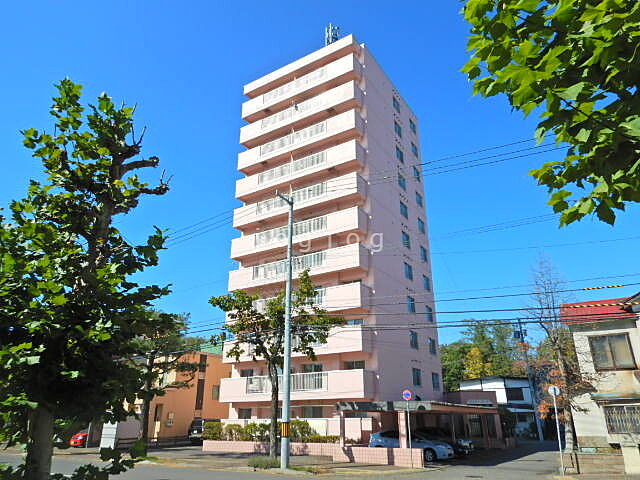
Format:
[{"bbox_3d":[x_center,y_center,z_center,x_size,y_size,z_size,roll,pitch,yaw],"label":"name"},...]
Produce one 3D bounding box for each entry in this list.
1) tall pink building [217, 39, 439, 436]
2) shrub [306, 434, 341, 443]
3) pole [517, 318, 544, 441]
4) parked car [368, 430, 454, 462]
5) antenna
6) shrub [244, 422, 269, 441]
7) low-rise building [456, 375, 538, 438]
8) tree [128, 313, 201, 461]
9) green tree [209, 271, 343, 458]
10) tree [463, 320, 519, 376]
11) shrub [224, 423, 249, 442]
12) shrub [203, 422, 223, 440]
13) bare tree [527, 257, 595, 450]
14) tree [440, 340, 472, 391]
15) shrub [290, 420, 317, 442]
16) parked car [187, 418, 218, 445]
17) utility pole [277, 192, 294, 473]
[{"bbox_3d":[1.587,0.890,39.227,11.760,31.100,14.210,-13,-25,31],"label":"tall pink building"},{"bbox_3d":[0.189,11.710,25.990,2.180,0.530,0.800,-9,-23,23],"label":"shrub"},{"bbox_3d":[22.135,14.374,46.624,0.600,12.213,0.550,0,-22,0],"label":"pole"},{"bbox_3d":[4.986,11.131,24.211,4.300,1.490,1.700,-13,-25,30],"label":"parked car"},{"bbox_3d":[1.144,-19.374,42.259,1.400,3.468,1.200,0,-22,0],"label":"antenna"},{"bbox_3d":[-4.140,12.530,28.911,1.350,1.120,1.050,-13,-25,30],"label":"shrub"},{"bbox_3d":[19.514,17.501,46.363,7.170,5.660,7.000,-13,-25,30],"label":"low-rise building"},{"bbox_3d":[-9.563,8.195,25.764,4.850,8.040,4.610,0,-21,0],"label":"tree"},{"bbox_3d":[-2.497,6.374,23.680,7.250,9.920,6.720,0,-21,0],"label":"green tree"},{"bbox_3d":[21.001,16.350,53.953,7.800,13.060,7.200,-8,-23,19],"label":"tree"},{"bbox_3d":[-5.387,12.408,28.559,1.650,1.160,1.300,-9,-23,23],"label":"shrub"},{"bbox_3d":[-7.387,13.191,30.476,1.200,1.150,1.000,-13,-25,30],"label":"shrub"},{"bbox_3d":[11.334,5.061,21.142,2.800,9.077,2.700,0,-22,0],"label":"bare tree"},{"bbox_3d":[16.548,17.658,53.264,4.600,11.051,4.600,0,-22,0],"label":"tree"},{"bbox_3d":[-1.068,11.600,26.764,1.690,1.320,1.300,-9,-23,23],"label":"shrub"},{"bbox_3d":[-8.663,15.991,37.091,1.680,1.780,4.300,-13,-25,30],"label":"parked car"},{"bbox_3d":[-1.661,3.445,20.157,0.400,12.480,1.200,-13,-25,31],"label":"utility pole"}]

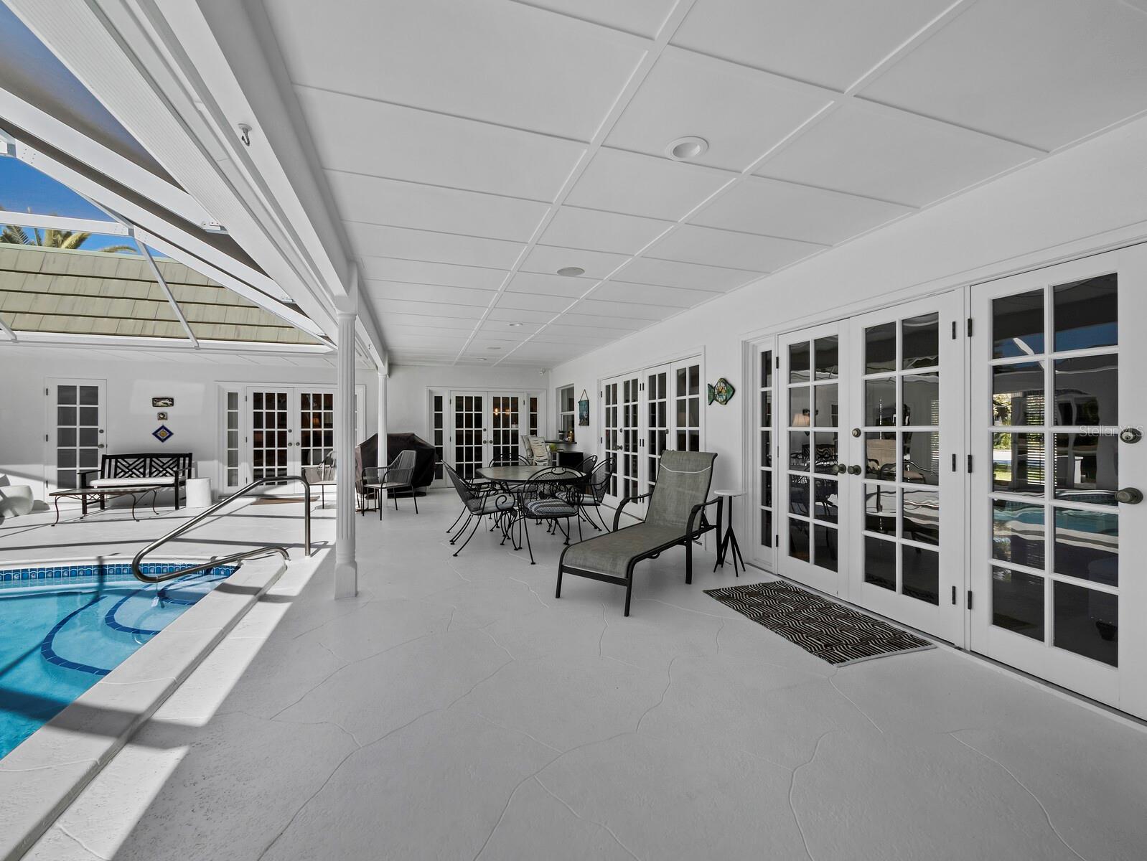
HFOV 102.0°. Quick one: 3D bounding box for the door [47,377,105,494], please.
[{"bbox_3d":[-8.309,0.156,7.777,0.780,2.040,0.050,0,0,-19],"label":"door"}]

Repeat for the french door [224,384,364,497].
[{"bbox_3d":[-5.252,0.187,8.802,2.310,2.030,0.100,-1,1,-19],"label":"french door"}]

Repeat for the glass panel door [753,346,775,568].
[{"bbox_3d":[1.709,0.231,4.096,0.050,1.970,0.265,0,0,-19],"label":"glass panel door"}]

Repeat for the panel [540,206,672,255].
[{"bbox_3d":[0.201,-1.331,3.124,0.752,0.020,0.580,0,0,-19],"label":"panel"}]

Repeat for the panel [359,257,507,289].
[{"bbox_3d":[-1.181,-1.339,3.991,1.186,0.025,0.578,-1,1,-19],"label":"panel"}]

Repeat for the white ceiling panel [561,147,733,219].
[{"bbox_3d":[0.391,-1.337,2.579,0.783,0.025,0.578,-1,1,-19],"label":"white ceiling panel"}]

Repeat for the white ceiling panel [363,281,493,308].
[{"bbox_3d":[-1.379,-1.343,4.573,1.186,0.025,0.578,-1,1,-19],"label":"white ceiling panel"}]

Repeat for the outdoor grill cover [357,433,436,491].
[{"bbox_3d":[-3.242,0.584,8.518,1.320,1.050,0.640,-1,1,-25],"label":"outdoor grill cover"}]

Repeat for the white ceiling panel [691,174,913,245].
[{"bbox_3d":[1.402,-1.342,2.884,1.220,0.020,0.580,0,0,-19],"label":"white ceiling panel"}]

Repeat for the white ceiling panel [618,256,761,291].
[{"bbox_3d":[0.994,-1.350,4.052,1.237,0.020,0.585,0,0,-19],"label":"white ceiling panel"}]

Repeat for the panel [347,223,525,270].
[{"bbox_3d":[-0.983,-1.334,3.410,1.186,0.025,0.578,-1,1,-19],"label":"panel"}]

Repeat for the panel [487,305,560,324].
[{"bbox_3d":[-0.600,-1.359,5.488,0.783,0.025,0.578,-1,1,-19],"label":"panel"}]

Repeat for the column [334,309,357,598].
[{"bbox_3d":[-1.713,0.183,3.497,0.143,2.115,0.145,0,0,-19],"label":"column"}]

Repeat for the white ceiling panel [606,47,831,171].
[{"bbox_3d":[0.584,-1.325,1.986,0.762,0.020,0.570,0,0,-19],"label":"white ceiling panel"}]

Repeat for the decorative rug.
[{"bbox_3d":[1.538,1.227,3.095,0.710,0.012,1.205,0,0,-19],"label":"decorative rug"}]

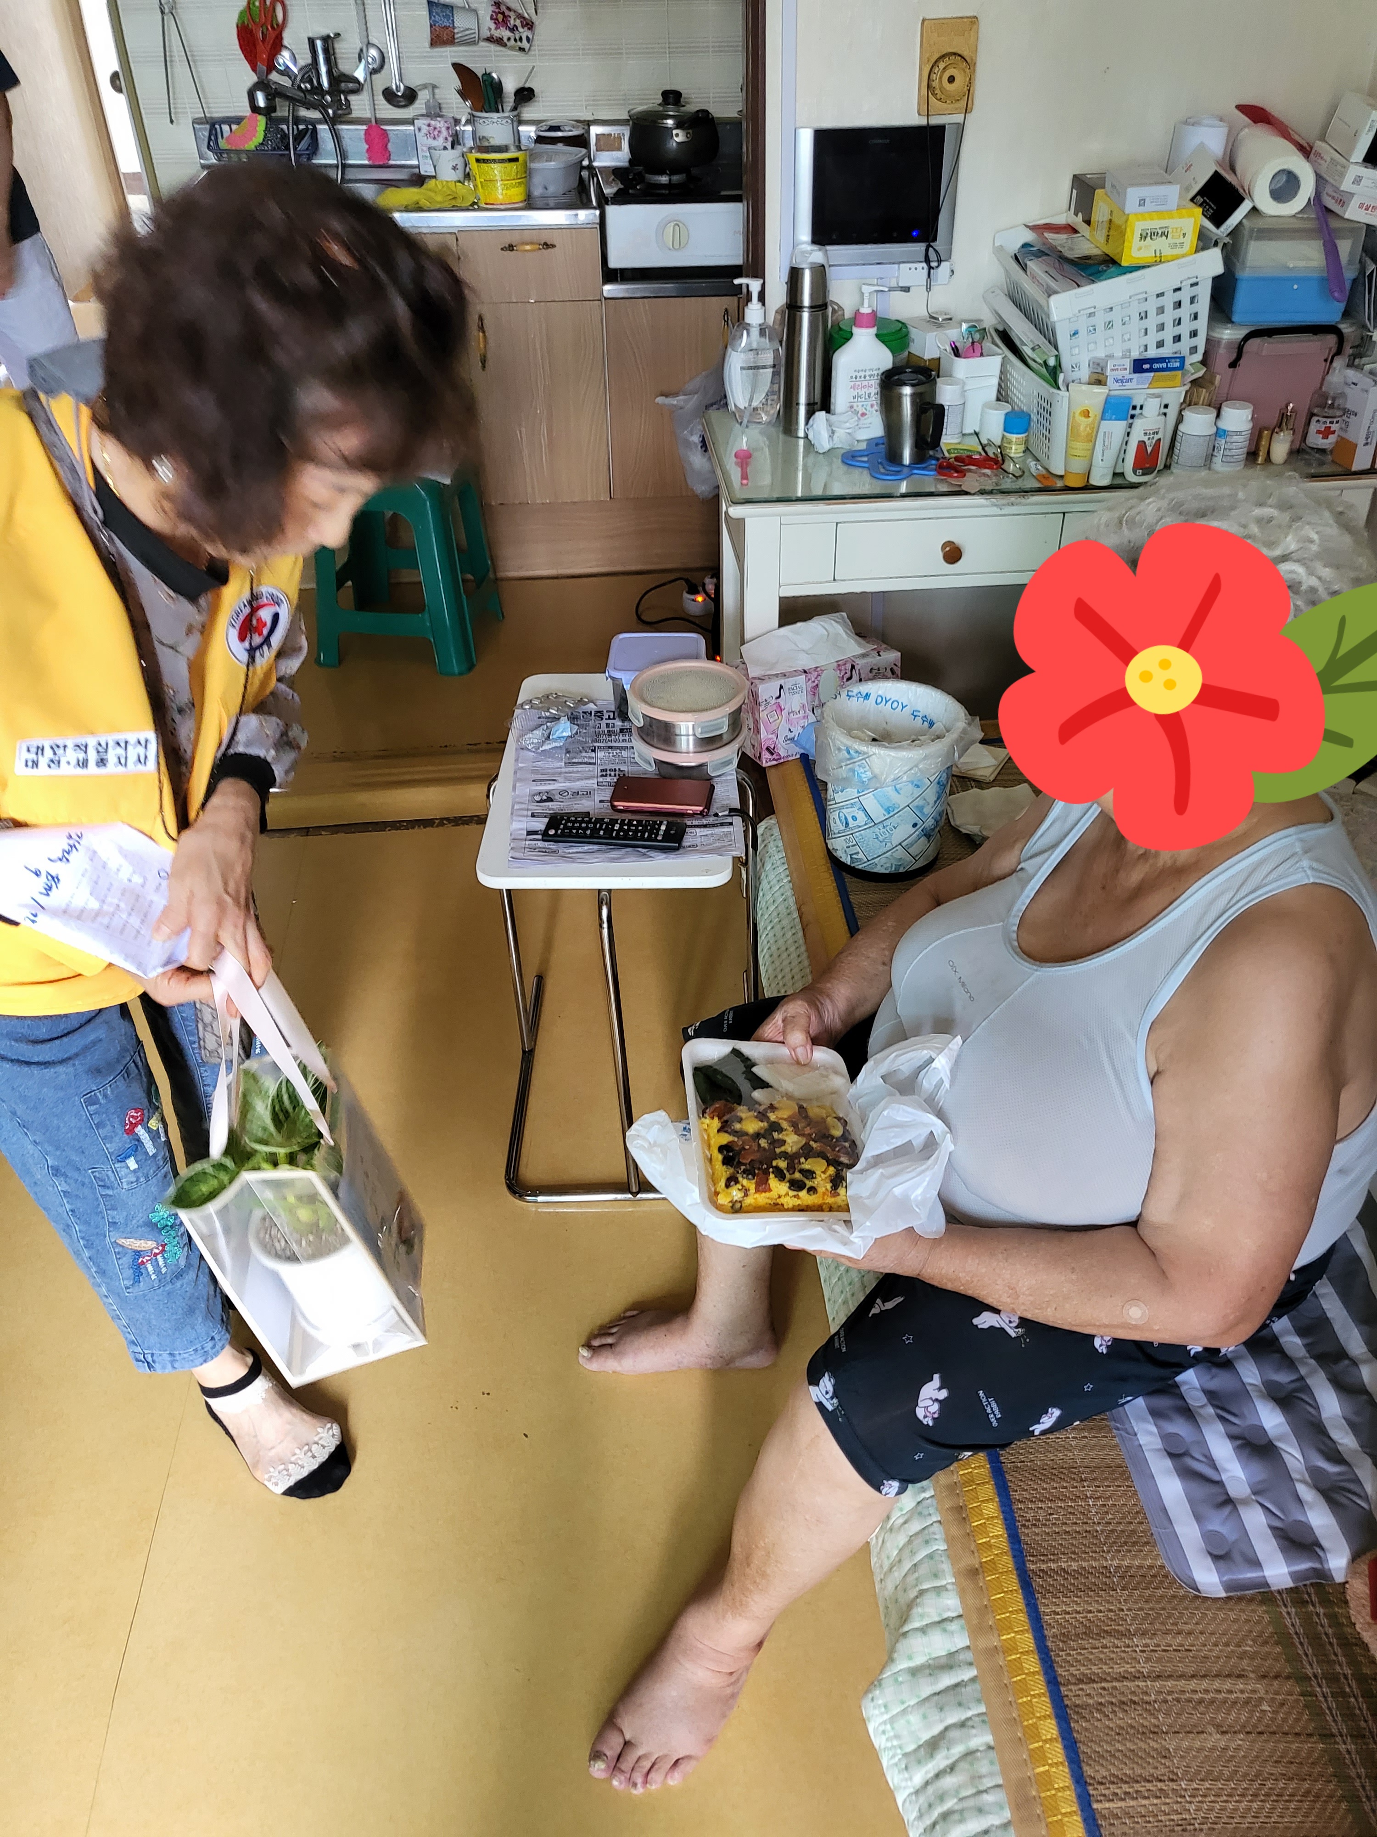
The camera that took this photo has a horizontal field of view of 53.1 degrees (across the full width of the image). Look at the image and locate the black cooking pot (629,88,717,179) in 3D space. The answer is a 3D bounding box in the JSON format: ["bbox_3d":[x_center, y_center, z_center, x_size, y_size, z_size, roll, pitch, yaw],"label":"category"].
[{"bbox_3d":[-0.019,-1.814,3.191,0.213,0.166,0.335,-17,39,-20],"label":"black cooking pot"}]

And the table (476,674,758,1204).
[{"bbox_3d":[-0.077,0.002,1.950,0.345,0.470,0.610,-1,36,2],"label":"table"}]

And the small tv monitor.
[{"bbox_3d":[0.275,-1.067,2.035,0.237,0.182,0.042,-3,36,-2],"label":"small tv monitor"}]

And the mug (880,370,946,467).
[{"bbox_3d":[0.331,-0.717,1.964,0.103,0.115,0.080,9,37,14],"label":"mug"}]

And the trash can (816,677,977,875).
[{"bbox_3d":[0.305,-0.208,2.105,0.215,0.248,0.215,-1,36,1],"label":"trash can"}]

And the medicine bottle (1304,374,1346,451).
[{"bbox_3d":[0.910,-0.727,1.964,0.054,0.105,0.054,9,37,14],"label":"medicine bottle"}]

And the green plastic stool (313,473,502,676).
[{"bbox_3d":[-0.664,-0.833,3.165,0.360,0.420,0.360,4,36,8],"label":"green plastic stool"}]

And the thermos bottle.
[{"bbox_3d":[0.176,-0.853,2.038,0.066,0.257,0.066,-3,36,-2],"label":"thermos bottle"}]

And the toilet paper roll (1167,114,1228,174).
[{"bbox_3d":[0.729,-1.089,1.983,0.080,0.100,0.080,-1,36,1],"label":"toilet paper roll"}]

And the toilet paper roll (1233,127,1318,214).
[{"bbox_3d":[0.790,-1.017,1.873,0.087,0.087,0.100,-3,51,-2],"label":"toilet paper roll"}]

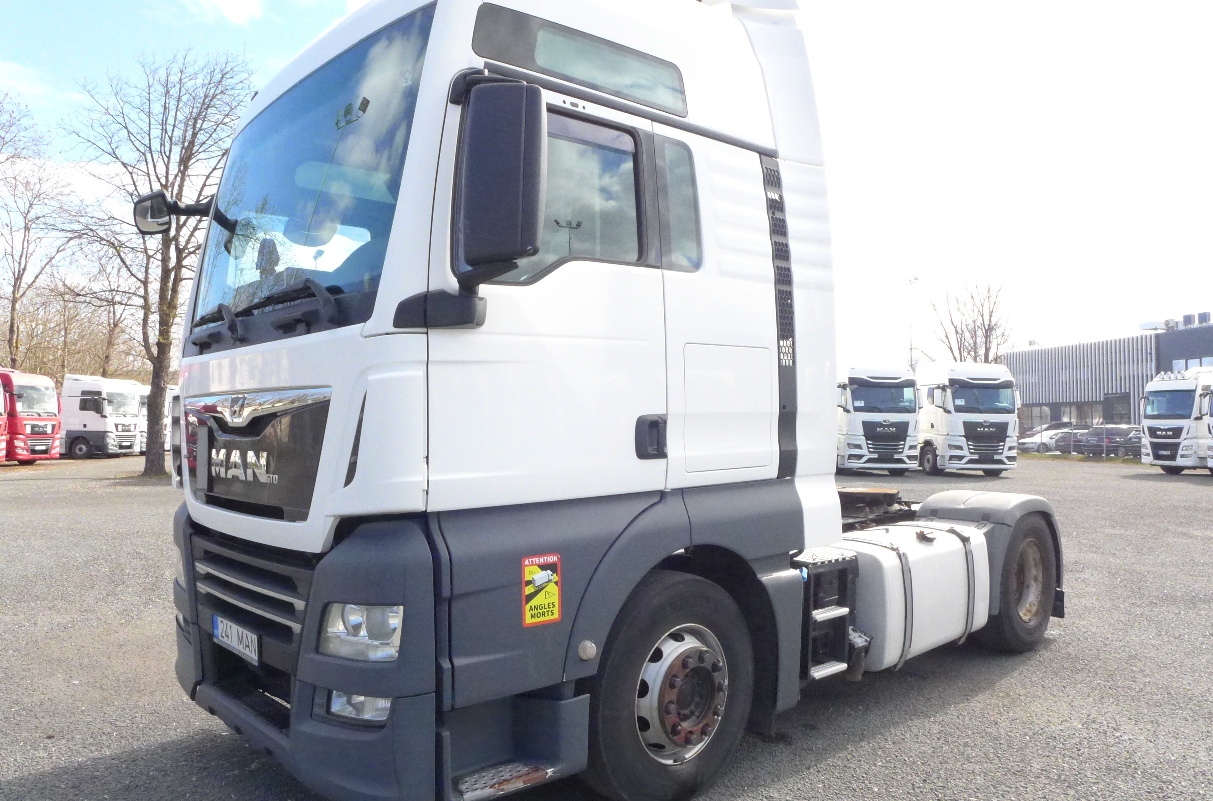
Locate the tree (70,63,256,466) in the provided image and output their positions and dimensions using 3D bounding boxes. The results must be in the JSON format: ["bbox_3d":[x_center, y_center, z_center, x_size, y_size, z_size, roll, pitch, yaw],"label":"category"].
[{"bbox_3d":[-14.636,-4.476,27.773,6.400,13.870,6.400,0,-1,0],"label":"tree"}]

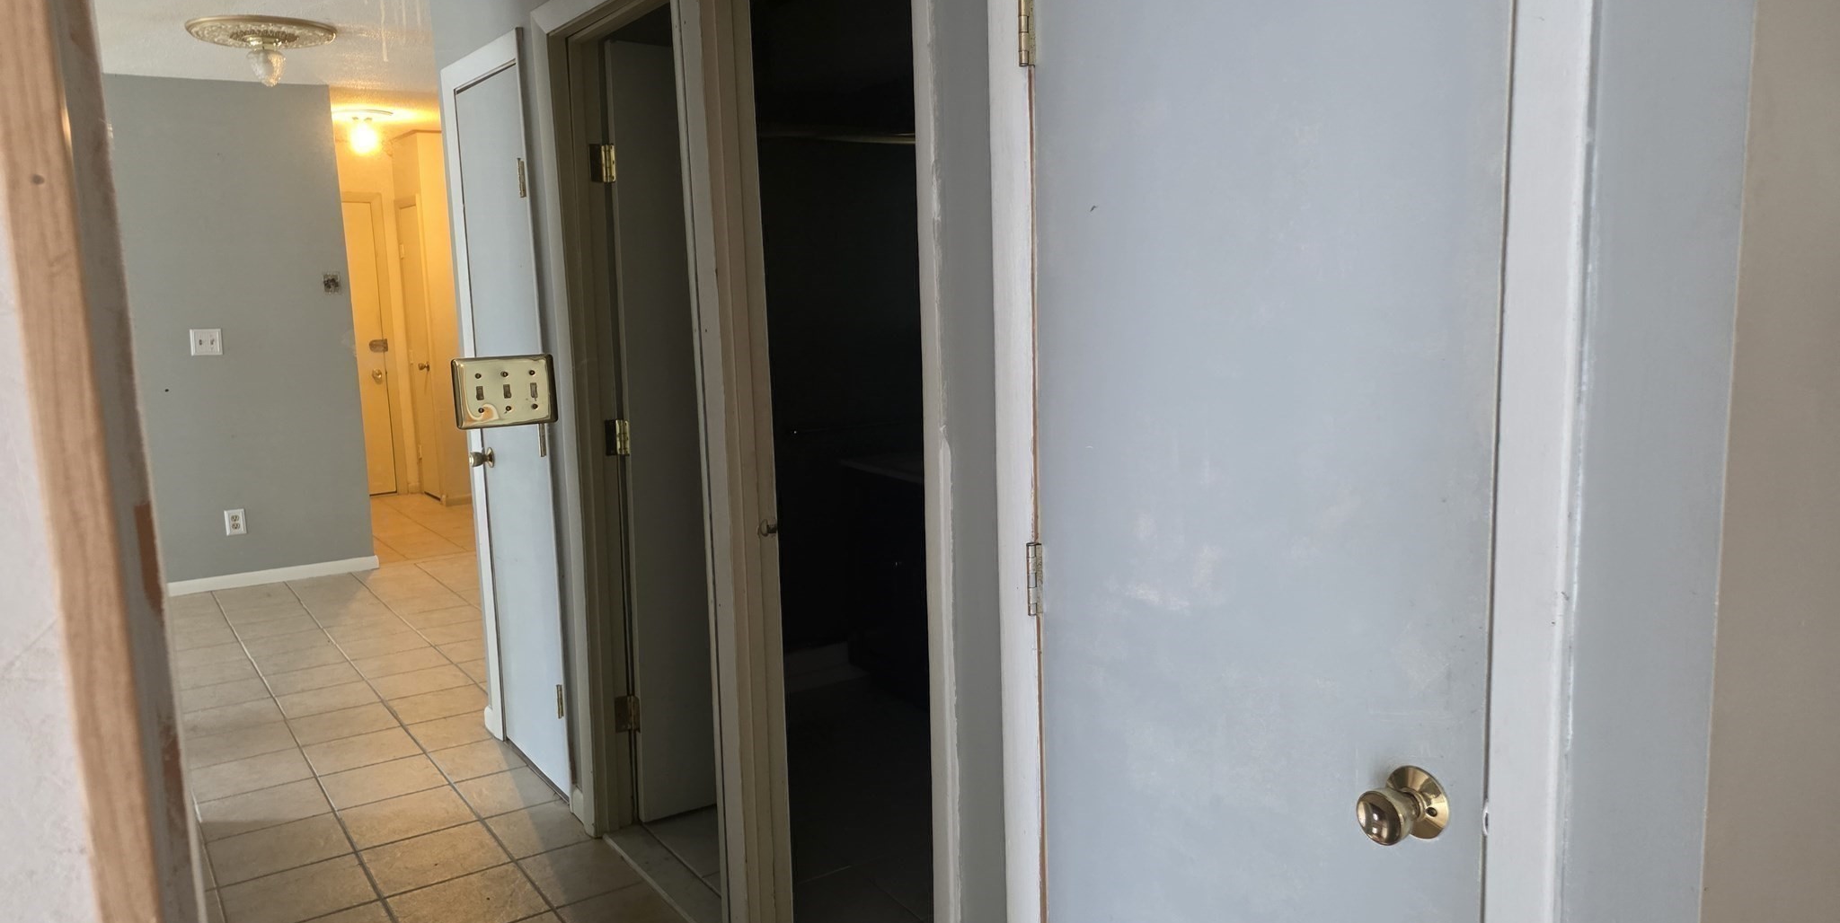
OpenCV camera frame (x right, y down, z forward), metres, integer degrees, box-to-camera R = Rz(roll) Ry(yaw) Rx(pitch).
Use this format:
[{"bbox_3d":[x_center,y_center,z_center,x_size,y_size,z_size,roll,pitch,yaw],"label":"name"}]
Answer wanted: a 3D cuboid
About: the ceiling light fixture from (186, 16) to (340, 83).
[{"bbox_3d":[-2.610,-1.619,4.880,0.525,0.200,0.525,-7,9,-34],"label":"ceiling light fixture"}]

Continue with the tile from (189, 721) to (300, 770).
[{"bbox_3d":[-2.194,0.921,3.949,0.303,0.010,0.303,-7,9,-34],"label":"tile"}]

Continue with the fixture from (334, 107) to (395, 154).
[{"bbox_3d":[-3.219,-1.910,7.092,0.320,0.235,0.320,-7,9,-34],"label":"fixture"}]

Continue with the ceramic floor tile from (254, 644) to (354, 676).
[{"bbox_3d":[-2.473,0.801,4.881,0.305,0.010,0.305,-7,9,-34],"label":"ceramic floor tile"}]

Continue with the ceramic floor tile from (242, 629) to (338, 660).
[{"bbox_3d":[-2.651,0.772,5.134,0.305,0.010,0.305,-7,9,-34],"label":"ceramic floor tile"}]

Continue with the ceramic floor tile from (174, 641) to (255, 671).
[{"bbox_3d":[-2.912,0.804,4.955,0.305,0.010,0.305,-7,9,-34],"label":"ceramic floor tile"}]

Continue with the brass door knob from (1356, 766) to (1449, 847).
[{"bbox_3d":[0.437,0.321,1.121,0.063,0.065,0.065,-7,9,-34],"label":"brass door knob"}]

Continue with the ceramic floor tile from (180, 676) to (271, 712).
[{"bbox_3d":[-2.548,0.862,4.462,0.303,0.010,0.303,-7,9,-34],"label":"ceramic floor tile"}]

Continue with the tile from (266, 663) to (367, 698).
[{"bbox_3d":[-2.291,0.831,4.636,0.303,0.010,0.303,-7,9,-34],"label":"tile"}]

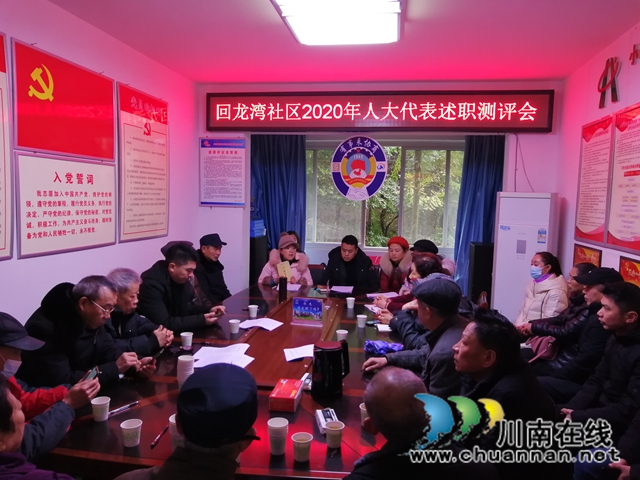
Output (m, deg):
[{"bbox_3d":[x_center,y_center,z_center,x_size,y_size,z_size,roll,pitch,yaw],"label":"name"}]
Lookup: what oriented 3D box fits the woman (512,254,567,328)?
[{"bbox_3d":[1.540,0.724,3.830,0.760,1.260,0.520,2,5,6],"label":"woman"}]

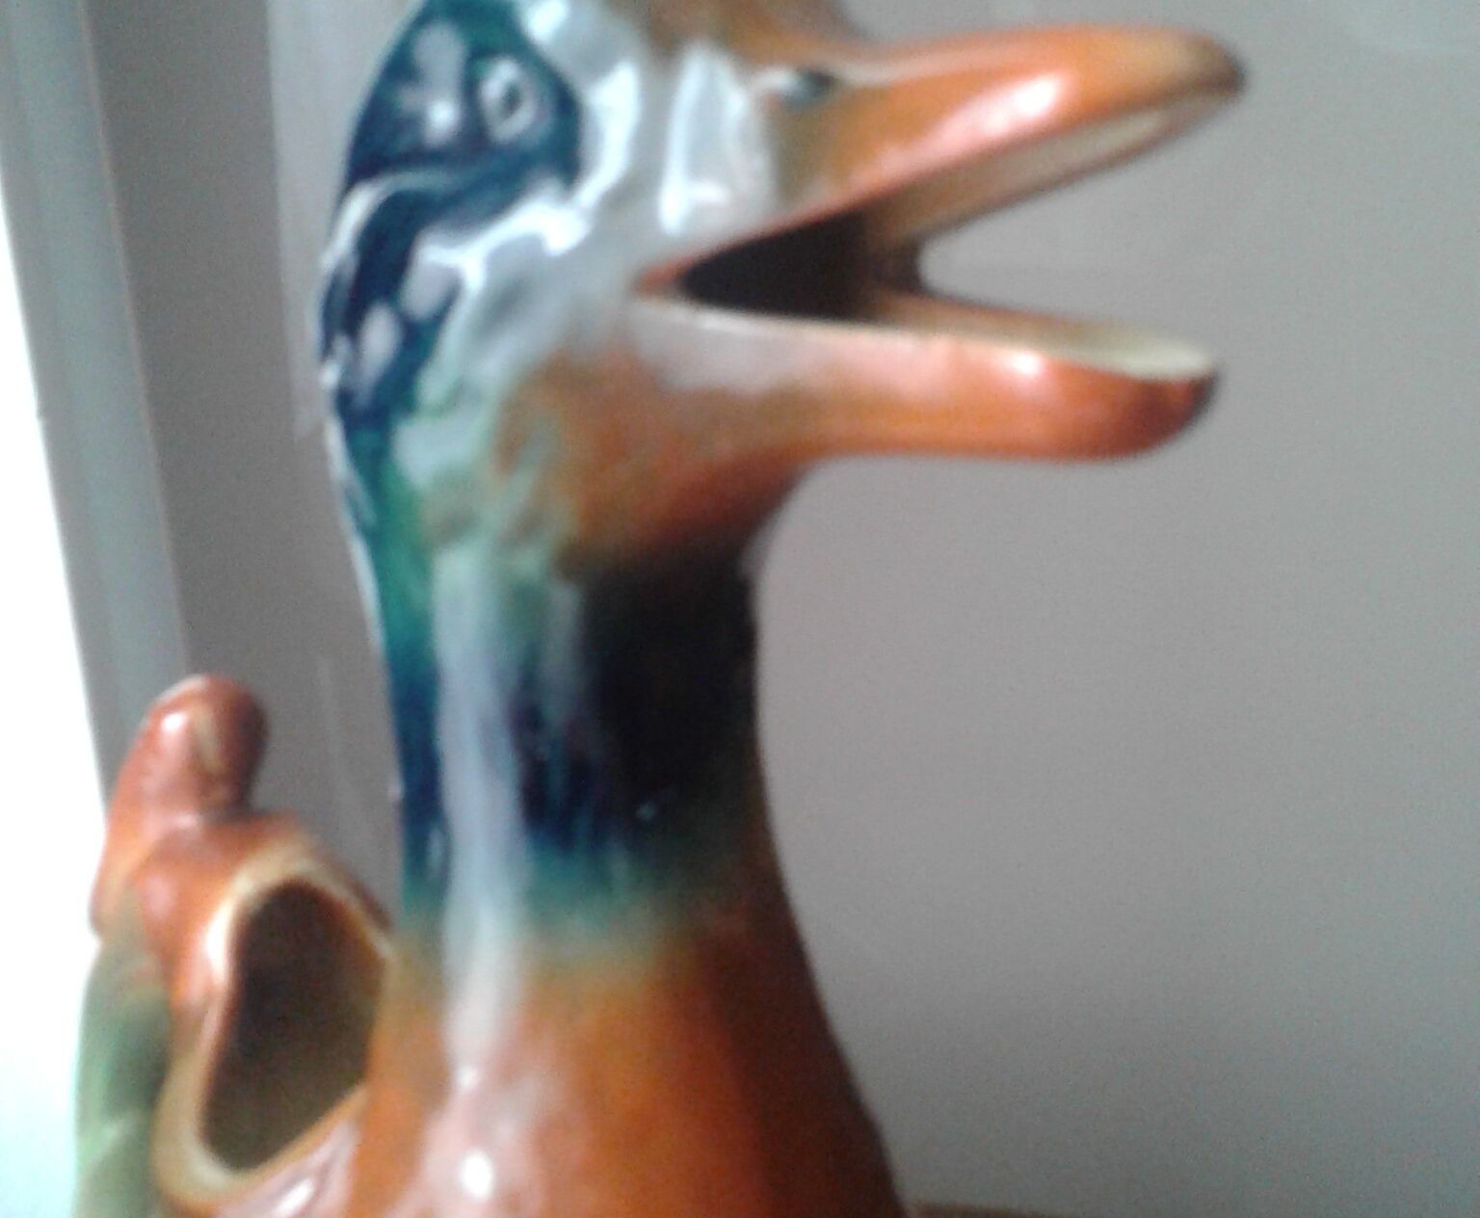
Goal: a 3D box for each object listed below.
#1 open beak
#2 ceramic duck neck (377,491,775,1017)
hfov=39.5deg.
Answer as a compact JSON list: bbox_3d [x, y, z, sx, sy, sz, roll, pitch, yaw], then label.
[{"bbox_3d":[0.025,-0.037,0.206,0.053,0.044,0.044,5,20,35],"label":"open beak"},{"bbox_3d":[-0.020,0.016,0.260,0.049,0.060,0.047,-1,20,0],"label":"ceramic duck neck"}]

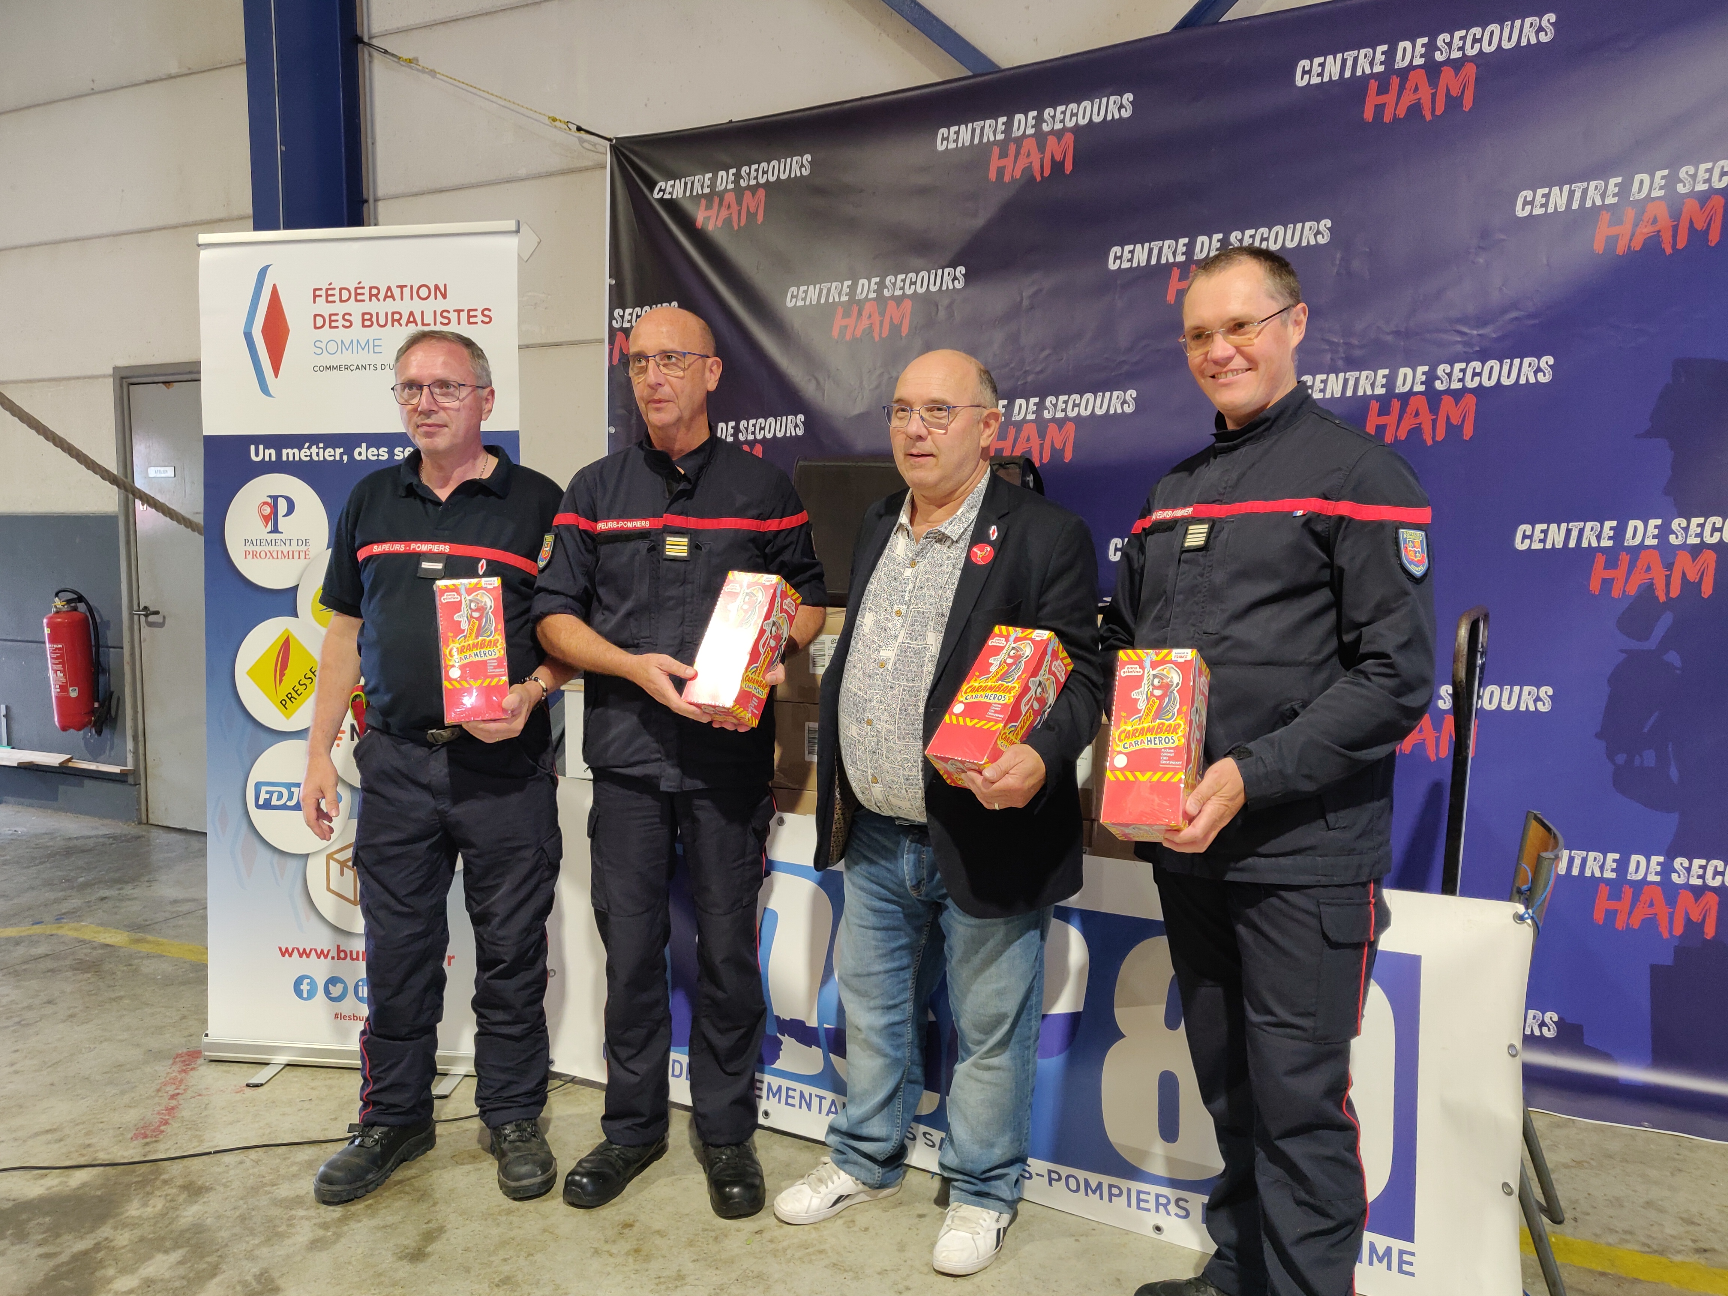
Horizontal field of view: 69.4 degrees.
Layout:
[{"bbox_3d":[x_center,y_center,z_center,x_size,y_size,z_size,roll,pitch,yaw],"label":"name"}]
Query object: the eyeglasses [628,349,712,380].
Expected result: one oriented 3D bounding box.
[{"bbox_3d":[-0.370,-0.547,2.456,0.142,0.046,0.145,1,7,19],"label":"eyeglasses"}]

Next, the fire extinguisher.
[{"bbox_3d":[-3.816,0.065,6.040,0.270,0.680,0.210,1,4,20],"label":"fire extinguisher"}]

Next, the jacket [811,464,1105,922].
[{"bbox_3d":[0.165,0.072,2.281,0.560,0.810,0.420,2,5,31],"label":"jacket"}]

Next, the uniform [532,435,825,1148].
[{"bbox_3d":[-0.368,0.312,2.499,0.570,1.470,0.400,0,4,-3],"label":"uniform"}]

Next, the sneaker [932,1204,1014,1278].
[{"bbox_3d":[0.213,1.056,2.366,0.112,0.115,0.295,1,4,16],"label":"sneaker"}]

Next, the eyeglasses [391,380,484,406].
[{"bbox_3d":[-0.820,-0.489,2.433,0.142,0.045,0.145,-2,8,5],"label":"eyeglasses"}]

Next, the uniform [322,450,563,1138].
[{"bbox_3d":[-0.845,0.310,2.529,0.500,1.430,0.360,0,4,-5],"label":"uniform"}]

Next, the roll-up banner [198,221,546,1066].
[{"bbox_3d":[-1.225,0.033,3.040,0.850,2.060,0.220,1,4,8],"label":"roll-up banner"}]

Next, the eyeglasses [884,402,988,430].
[{"bbox_3d":[0.137,-0.414,2.223,0.142,0.046,0.145,8,14,37],"label":"eyeglasses"}]

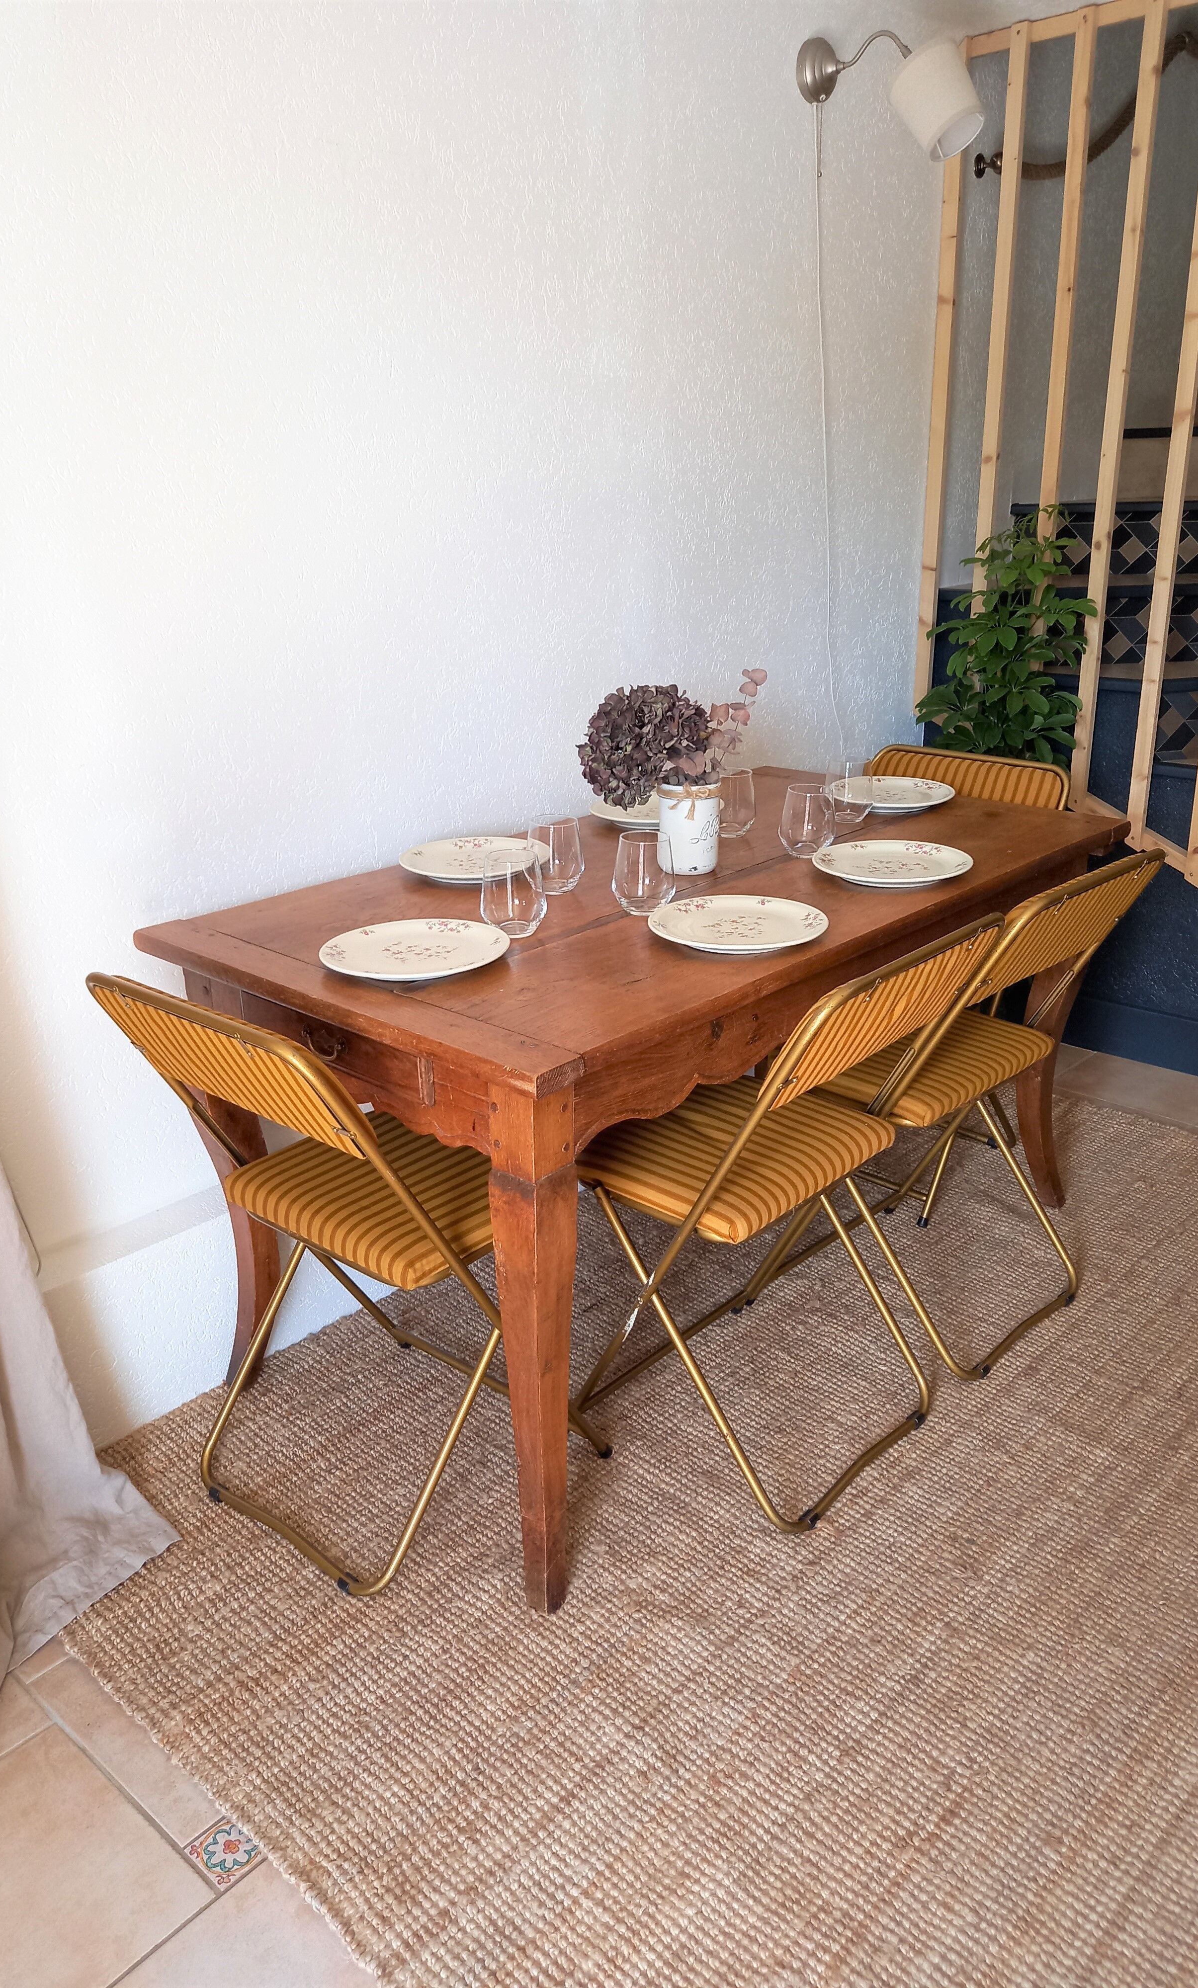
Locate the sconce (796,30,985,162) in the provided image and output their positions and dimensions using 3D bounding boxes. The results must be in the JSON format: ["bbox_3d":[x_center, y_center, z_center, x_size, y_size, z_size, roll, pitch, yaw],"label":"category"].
[{"bbox_3d":[0.547,-1.649,2.633,0.355,0.243,0.135,16,26,39],"label":"sconce"}]

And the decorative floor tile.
[{"bbox_3d":[-0.393,0.913,1.532,0.070,0.010,0.070,16,26,39],"label":"decorative floor tile"}]

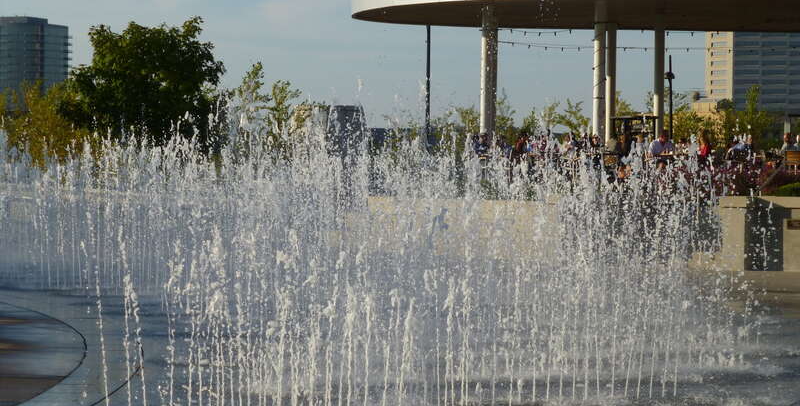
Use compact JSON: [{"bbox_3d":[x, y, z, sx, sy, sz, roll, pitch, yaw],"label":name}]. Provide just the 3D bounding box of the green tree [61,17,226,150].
[{"bbox_3d":[-8.922,-3.635,82.000,5.700,5.640,5.400,1,2,0],"label":"green tree"}]

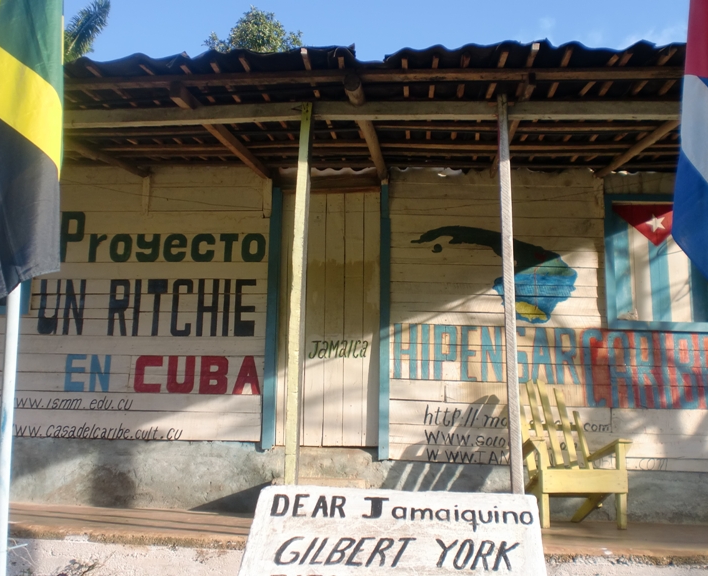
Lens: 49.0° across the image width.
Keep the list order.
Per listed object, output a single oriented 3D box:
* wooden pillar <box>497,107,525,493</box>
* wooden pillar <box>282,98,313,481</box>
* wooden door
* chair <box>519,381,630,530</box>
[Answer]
[{"bbox_3d":[0.877,0.127,4.329,0.065,2.583,0.070,-1,-11,6],"label":"wooden pillar"},{"bbox_3d":[-0.316,0.133,4.451,0.070,2.556,0.080,0,-11,6],"label":"wooden pillar"},{"bbox_3d":[-0.198,0.207,5.869,0.783,1.944,0.050,0,-11,6],"label":"wooden door"},{"bbox_3d":[1.380,1.099,5.253,0.690,0.950,0.690,4,-11,-11],"label":"chair"}]

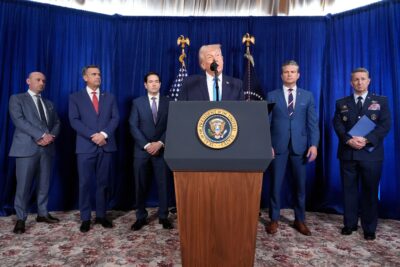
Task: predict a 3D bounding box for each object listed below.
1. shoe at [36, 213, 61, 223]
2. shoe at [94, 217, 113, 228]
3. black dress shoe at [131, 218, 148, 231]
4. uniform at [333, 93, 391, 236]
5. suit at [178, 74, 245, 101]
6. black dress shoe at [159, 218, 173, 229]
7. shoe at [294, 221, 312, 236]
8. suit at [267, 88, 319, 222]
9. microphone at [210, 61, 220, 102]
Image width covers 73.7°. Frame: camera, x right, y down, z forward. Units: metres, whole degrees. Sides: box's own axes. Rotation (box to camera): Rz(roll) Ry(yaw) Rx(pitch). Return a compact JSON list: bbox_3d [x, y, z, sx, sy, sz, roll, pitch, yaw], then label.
[{"bbox_3d":[-1.836,1.015,3.221,0.300,0.110,0.110,-1,-3,15],"label":"shoe"},{"bbox_3d":[-1.097,1.007,3.076,0.110,0.110,0.300,3,-4,-43],"label":"shoe"},{"bbox_3d":[-0.688,1.004,3.002,0.110,0.110,0.300,-1,-3,13],"label":"black dress shoe"},{"bbox_3d":[1.725,0.284,2.839,0.610,1.420,0.340,-2,-3,30],"label":"uniform"},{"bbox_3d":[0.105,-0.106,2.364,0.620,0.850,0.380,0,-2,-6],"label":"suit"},{"bbox_3d":[-0.378,1.006,3.042,0.110,0.110,0.300,2,-3,-30],"label":"black dress shoe"},{"bbox_3d":[1.100,0.995,2.837,0.110,0.110,0.300,0,-3,-8],"label":"shoe"},{"bbox_3d":[0.968,0.222,2.892,0.620,1.480,0.330,-1,-3,15],"label":"suit"},{"bbox_3d":[0.124,-0.414,2.125,0.065,0.340,0.100,0,-3,0],"label":"microphone"}]

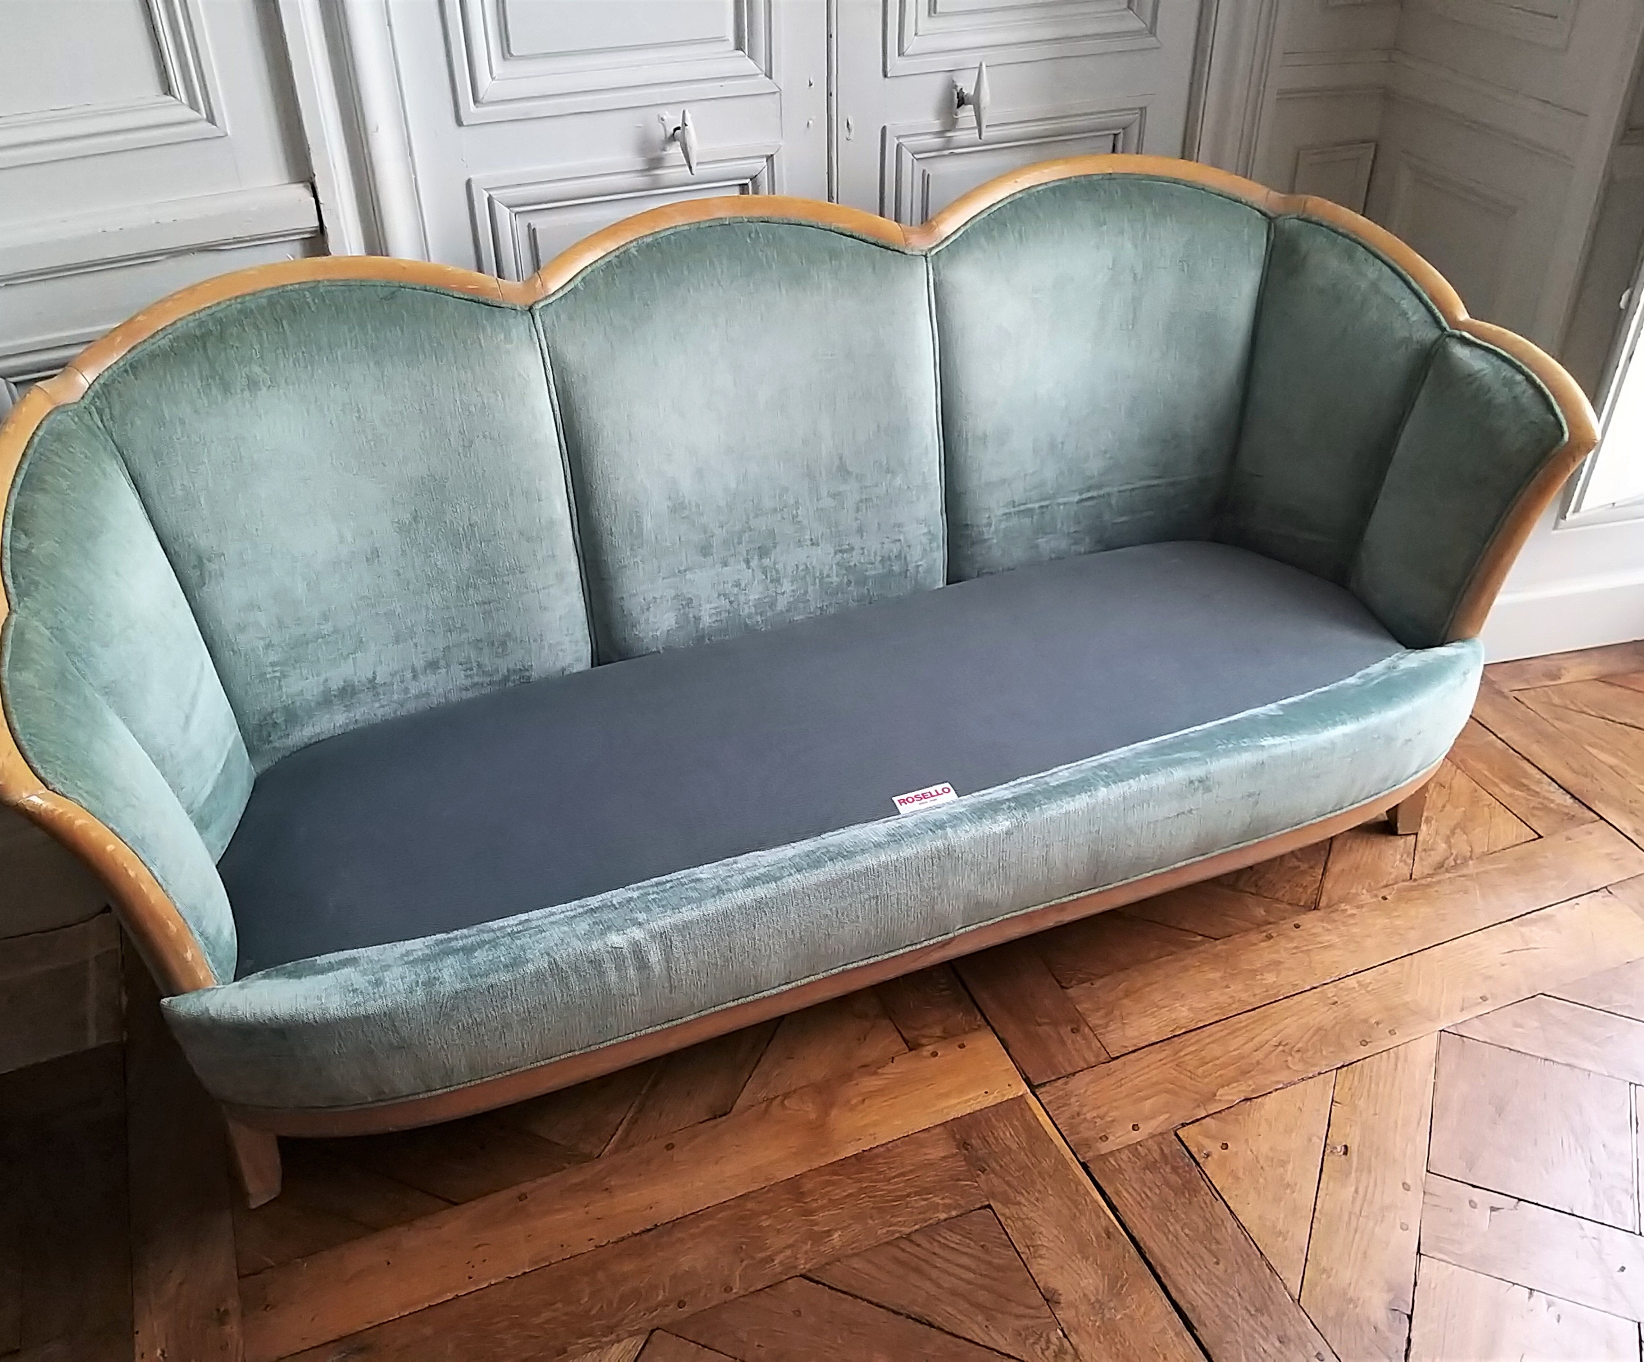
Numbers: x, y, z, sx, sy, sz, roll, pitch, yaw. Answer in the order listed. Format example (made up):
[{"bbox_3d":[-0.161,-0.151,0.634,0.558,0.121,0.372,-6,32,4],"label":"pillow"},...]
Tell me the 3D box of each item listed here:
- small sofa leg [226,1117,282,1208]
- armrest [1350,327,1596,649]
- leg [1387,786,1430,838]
[{"bbox_3d":[-0.647,0.548,1.572,0.045,0.115,0.048,-14,39,-17],"label":"small sofa leg"},{"bbox_3d":[0.860,-0.252,1.815,0.155,0.380,0.295,-14,39,-17],"label":"armrest"},{"bbox_3d":[0.868,0.179,2.038,0.045,0.115,0.048,-14,39,-17],"label":"leg"}]

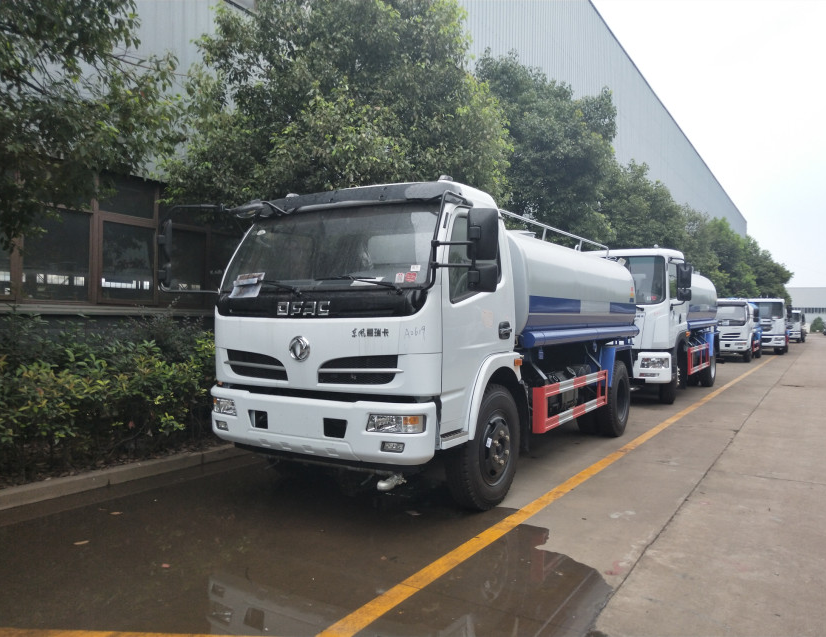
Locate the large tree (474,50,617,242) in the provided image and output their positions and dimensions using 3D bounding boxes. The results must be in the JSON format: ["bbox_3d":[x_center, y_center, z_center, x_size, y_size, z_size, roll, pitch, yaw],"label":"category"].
[{"bbox_3d":[3.477,-2.835,17.534,5.000,8.900,5.000,0,-1,34],"label":"large tree"}]

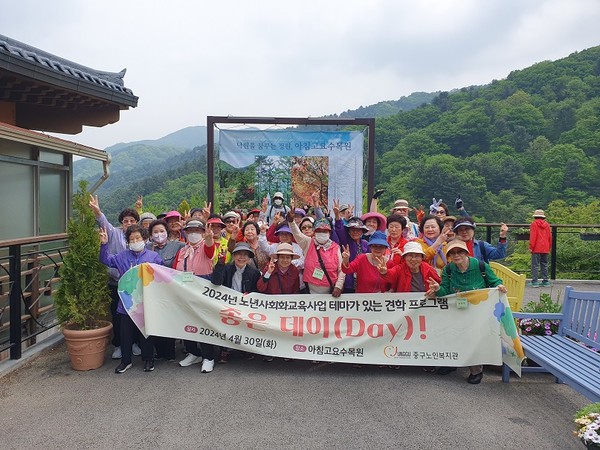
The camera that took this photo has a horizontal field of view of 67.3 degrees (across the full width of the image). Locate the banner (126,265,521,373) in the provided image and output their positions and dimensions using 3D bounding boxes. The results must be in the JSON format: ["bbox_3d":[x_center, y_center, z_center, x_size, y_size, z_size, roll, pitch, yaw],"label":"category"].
[{"bbox_3d":[0.130,0.889,4.378,3.880,0.940,0.280,0,2,5],"label":"banner"}]

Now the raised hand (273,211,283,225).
[{"bbox_3d":[-0.262,-0.087,5.250,0.110,0.160,0.070,0,2,0],"label":"raised hand"}]

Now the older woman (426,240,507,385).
[{"bbox_3d":[1.624,0.813,4.395,0.720,1.350,0.580,1,2,14],"label":"older woman"}]

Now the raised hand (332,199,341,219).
[{"bbox_3d":[0.401,-0.181,4.950,0.090,0.185,0.080,0,2,0],"label":"raised hand"}]

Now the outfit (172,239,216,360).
[{"bbox_3d":[-1.089,0.753,4.653,0.450,1.230,0.380,0,2,-7],"label":"outfit"}]

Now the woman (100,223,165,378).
[{"bbox_3d":[-1.712,0.704,4.553,0.620,1.480,0.450,0,2,-6],"label":"woman"}]

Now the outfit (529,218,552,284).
[{"bbox_3d":[5.058,0.558,9.479,0.470,1.380,0.320,0,2,6],"label":"outfit"}]

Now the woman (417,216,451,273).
[{"bbox_3d":[1.464,0.656,4.981,0.480,1.540,0.380,1,2,14],"label":"woman"}]

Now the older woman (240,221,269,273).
[{"bbox_3d":[-0.523,0.702,5.182,0.500,1.510,0.380,0,2,-3],"label":"older woman"}]

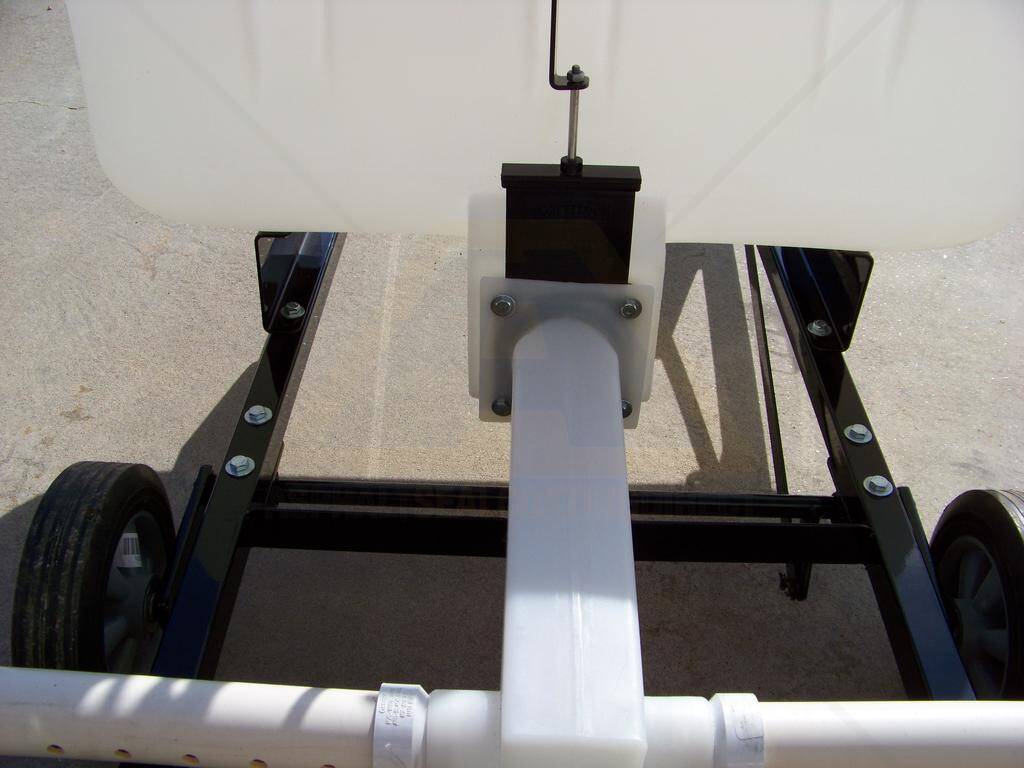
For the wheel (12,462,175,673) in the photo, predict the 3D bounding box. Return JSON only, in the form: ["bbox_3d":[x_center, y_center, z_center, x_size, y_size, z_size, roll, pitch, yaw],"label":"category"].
[{"bbox_3d":[-0.396,0.211,1.049,0.062,0.265,0.265,2,38,0],"label":"wheel"}]

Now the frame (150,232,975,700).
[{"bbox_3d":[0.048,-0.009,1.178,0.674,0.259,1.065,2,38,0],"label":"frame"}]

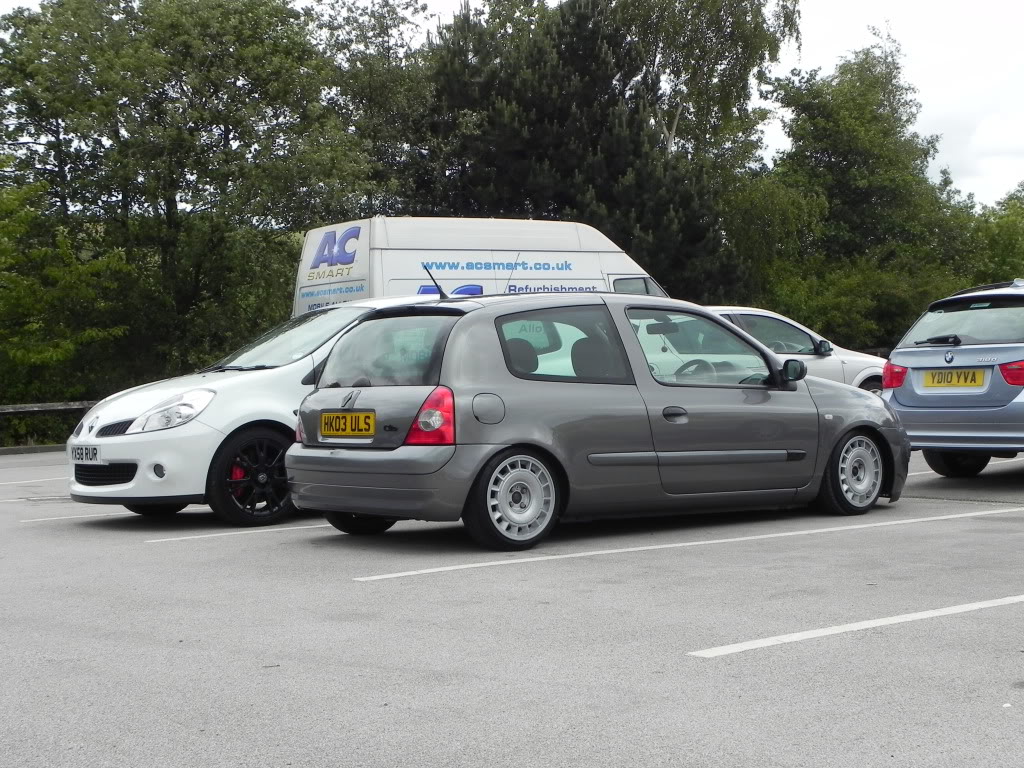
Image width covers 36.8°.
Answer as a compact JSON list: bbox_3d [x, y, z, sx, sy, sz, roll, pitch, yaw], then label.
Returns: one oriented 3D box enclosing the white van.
[{"bbox_3d":[0.124,-0.455,18.272,5.350,2.630,1.970,-1,0,-37],"label":"white van"}]

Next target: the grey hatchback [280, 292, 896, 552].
[{"bbox_3d":[0.626,0.130,8.865,3.810,1.350,1.660,-1,0,-37],"label":"grey hatchback"}]

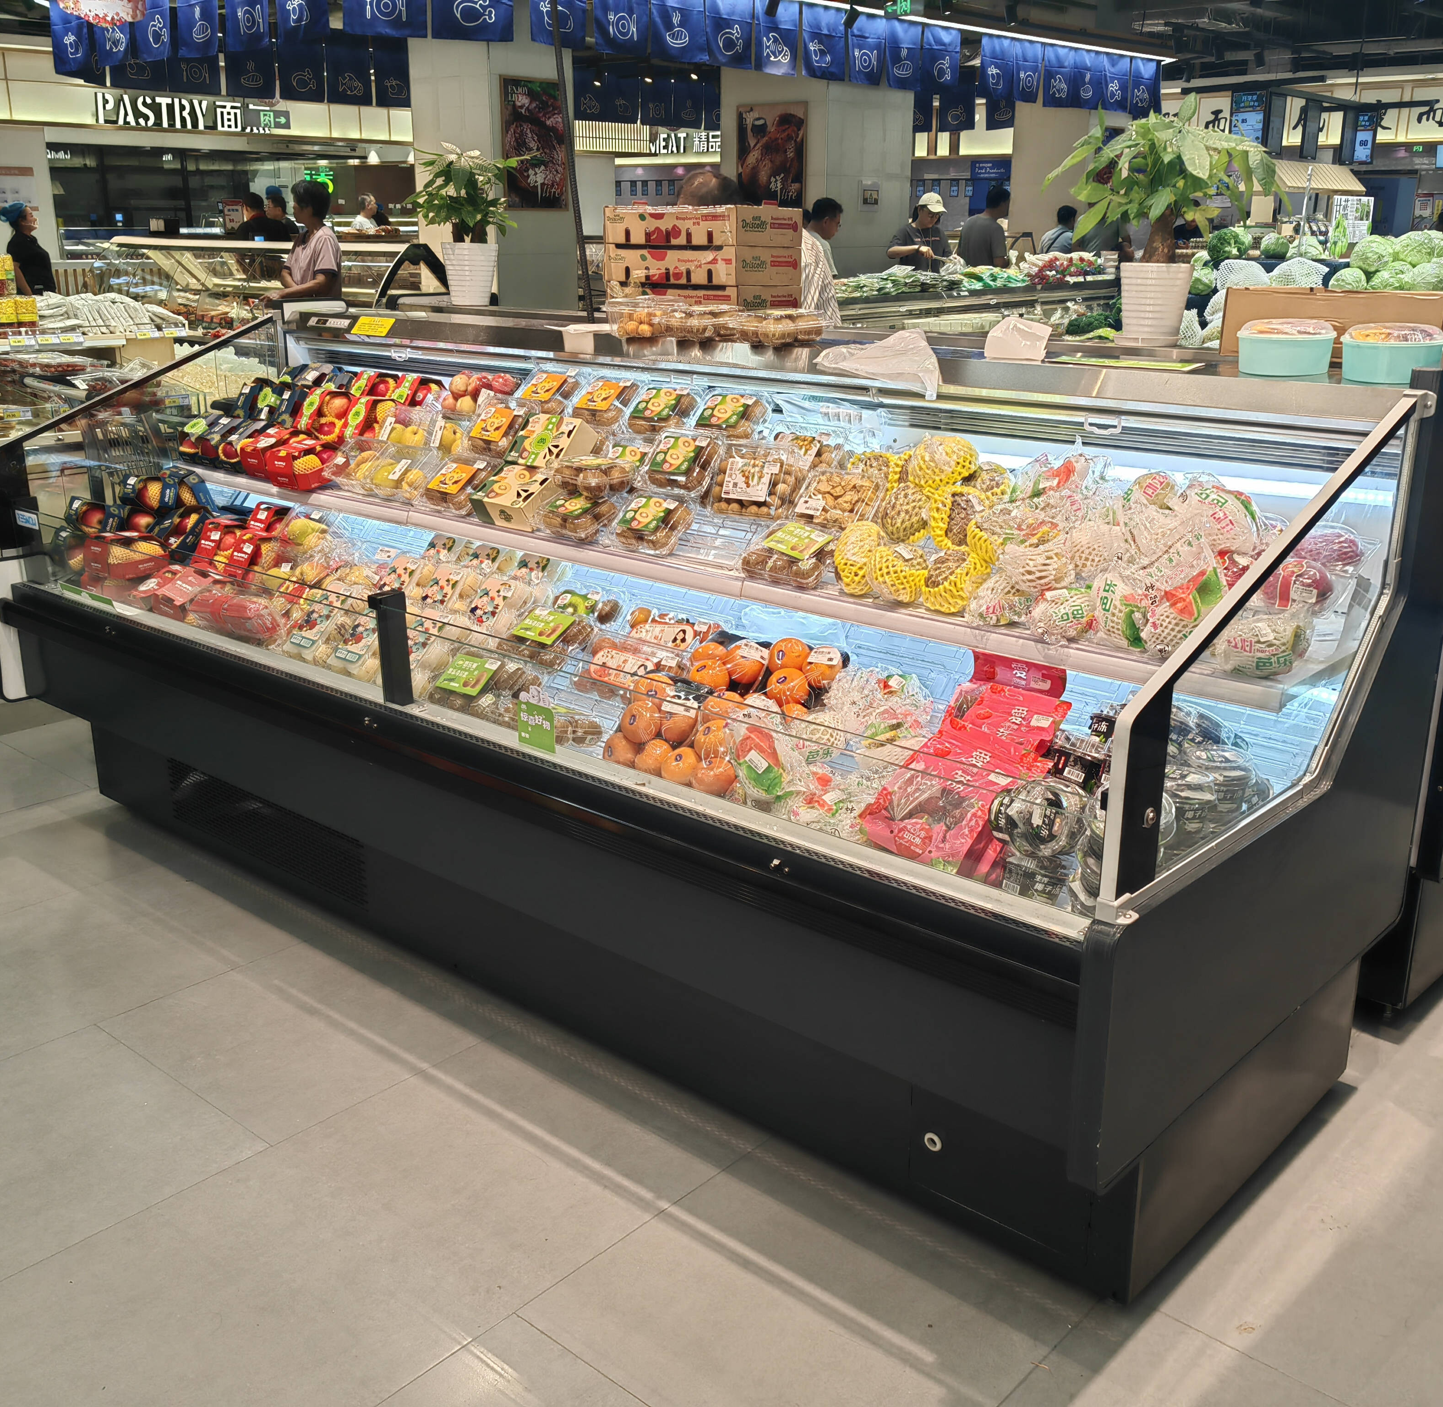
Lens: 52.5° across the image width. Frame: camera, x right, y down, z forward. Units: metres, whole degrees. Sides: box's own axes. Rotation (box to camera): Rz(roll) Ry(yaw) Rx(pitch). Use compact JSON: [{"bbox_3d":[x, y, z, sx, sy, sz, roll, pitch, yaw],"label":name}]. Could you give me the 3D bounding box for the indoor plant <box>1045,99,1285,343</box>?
[{"bbox_3d":[0.876,-0.946,2.892,0.456,0.462,0.420,5,18,15],"label":"indoor plant"}]

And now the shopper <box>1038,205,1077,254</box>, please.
[{"bbox_3d":[2.652,-3.099,11.809,0.360,1.725,0.500,-14,22,-38],"label":"shopper"}]

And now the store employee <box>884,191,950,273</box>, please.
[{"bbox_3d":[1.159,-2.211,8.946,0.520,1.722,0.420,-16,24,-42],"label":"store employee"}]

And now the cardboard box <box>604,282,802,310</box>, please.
[{"bbox_3d":[-0.049,-1.042,3.805,0.448,0.097,0.253,15,23,39],"label":"cardboard box"}]

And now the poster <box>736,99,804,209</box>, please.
[{"bbox_3d":[0.392,-4.245,11.350,0.671,0.763,0.030,14,22,37],"label":"poster"}]

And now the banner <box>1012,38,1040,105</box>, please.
[{"bbox_3d":[2.510,-5.172,12.005,0.376,0.468,0.030,-14,23,-39],"label":"banner"}]

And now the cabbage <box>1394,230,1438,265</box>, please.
[{"bbox_3d":[3.405,-2.222,7.152,0.215,0.190,0.210,8,19,23],"label":"cabbage"}]

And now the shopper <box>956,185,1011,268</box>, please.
[{"bbox_3d":[1.615,-2.356,9.319,0.360,1.780,0.500,-12,21,-33],"label":"shopper"}]

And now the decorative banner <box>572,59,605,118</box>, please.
[{"bbox_3d":[-1.095,-4.998,11.998,0.020,0.400,0.345,16,23,40],"label":"decorative banner"}]

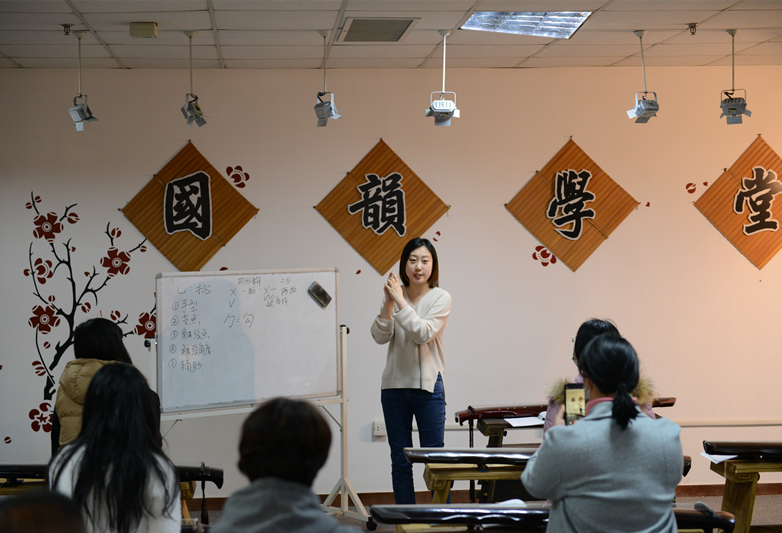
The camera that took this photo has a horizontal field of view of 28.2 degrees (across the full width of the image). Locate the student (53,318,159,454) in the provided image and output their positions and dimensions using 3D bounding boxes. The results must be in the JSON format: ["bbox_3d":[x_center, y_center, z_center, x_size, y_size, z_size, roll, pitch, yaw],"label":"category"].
[{"bbox_3d":[-1.330,0.882,7.380,0.490,1.290,0.750,-1,1,5],"label":"student"}]

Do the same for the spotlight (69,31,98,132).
[{"bbox_3d":[-1.544,-0.920,7.772,0.140,0.495,0.150,0,1,44],"label":"spotlight"}]

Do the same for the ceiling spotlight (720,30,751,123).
[{"bbox_3d":[1.784,-0.976,8.053,0.170,0.482,0.180,-1,1,4],"label":"ceiling spotlight"}]

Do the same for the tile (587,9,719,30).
[{"bbox_3d":[1.244,-1.210,7.611,0.598,0.018,0.598,-1,1,-5],"label":"tile"}]

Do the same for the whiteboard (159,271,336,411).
[{"bbox_3d":[-0.755,0.385,8.455,1.200,0.735,0.028,-2,1,-41],"label":"whiteboard"}]

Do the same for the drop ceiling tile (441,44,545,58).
[{"bbox_3d":[0.542,-1.223,8.759,0.595,0.020,0.595,-1,1,-5],"label":"drop ceiling tile"}]

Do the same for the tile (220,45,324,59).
[{"bbox_3d":[-0.654,-1.204,8.655,0.595,0.020,0.595,-1,1,-5],"label":"tile"}]

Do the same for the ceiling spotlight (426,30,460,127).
[{"bbox_3d":[0.262,-0.952,7.896,0.170,0.482,0.180,-1,1,-5],"label":"ceiling spotlight"}]

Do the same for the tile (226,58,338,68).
[{"bbox_3d":[-0.700,-1.214,9.234,0.600,0.020,0.520,-1,1,-5],"label":"tile"}]

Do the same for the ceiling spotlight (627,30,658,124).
[{"bbox_3d":[1.298,-0.974,8.013,0.140,0.468,0.120,-1,1,-29],"label":"ceiling spotlight"}]

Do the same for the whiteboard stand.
[{"bbox_3d":[-0.265,0.915,8.877,0.070,1.159,0.500,-2,1,-41],"label":"whiteboard stand"}]

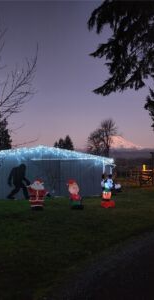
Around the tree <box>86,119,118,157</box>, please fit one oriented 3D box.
[{"bbox_3d":[5.564,-1.133,58.132,6.600,12.400,6.400,0,-3,0],"label":"tree"}]

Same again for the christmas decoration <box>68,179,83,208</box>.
[{"bbox_3d":[-0.061,1.764,10.674,0.640,1.200,0.500,1,-3,-21],"label":"christmas decoration"}]

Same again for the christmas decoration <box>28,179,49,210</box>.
[{"bbox_3d":[-1.506,1.726,10.326,0.860,1.240,0.550,1,-3,-12],"label":"christmas decoration"}]

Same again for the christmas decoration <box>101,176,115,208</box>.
[{"bbox_3d":[1.292,1.686,10.728,0.620,1.360,0.500,1,-3,-14],"label":"christmas decoration"}]

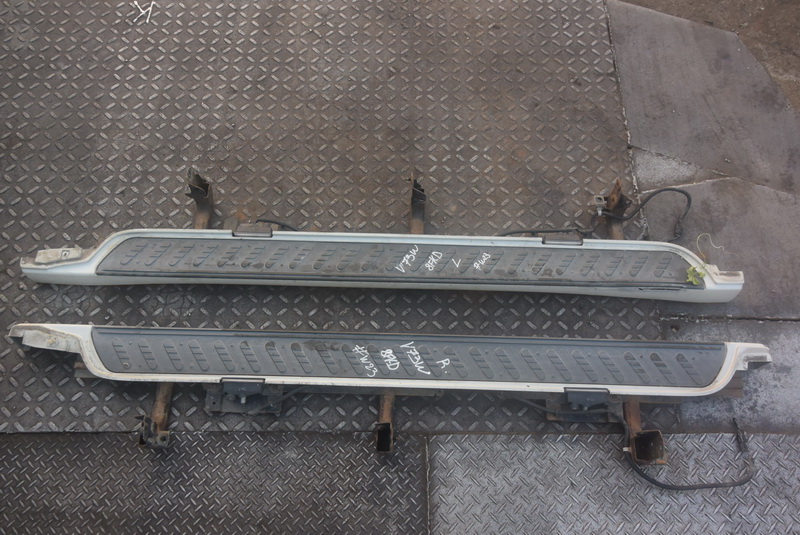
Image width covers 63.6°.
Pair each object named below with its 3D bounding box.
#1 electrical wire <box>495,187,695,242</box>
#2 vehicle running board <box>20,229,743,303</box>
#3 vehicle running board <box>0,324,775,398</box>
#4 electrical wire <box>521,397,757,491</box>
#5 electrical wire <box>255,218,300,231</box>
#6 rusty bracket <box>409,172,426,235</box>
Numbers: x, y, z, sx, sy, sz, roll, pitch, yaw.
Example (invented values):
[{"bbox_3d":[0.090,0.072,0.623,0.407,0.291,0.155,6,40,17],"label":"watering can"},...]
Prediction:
[{"bbox_3d":[0.531,-0.152,1.802,0.539,0.085,0.140,2,65,0],"label":"electrical wire"},{"bbox_3d":[-0.045,-0.002,1.704,1.867,0.090,0.140,2,65,0],"label":"vehicle running board"},{"bbox_3d":[-0.026,0.239,1.594,1.869,0.090,0.143,2,65,0],"label":"vehicle running board"},{"bbox_3d":[0.564,0.420,1.540,0.555,0.092,0.194,2,65,0],"label":"electrical wire"},{"bbox_3d":[-0.333,-0.119,1.760,0.128,0.030,0.025,2,65,0],"label":"electrical wire"},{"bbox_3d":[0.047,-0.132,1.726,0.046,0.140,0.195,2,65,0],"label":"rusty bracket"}]

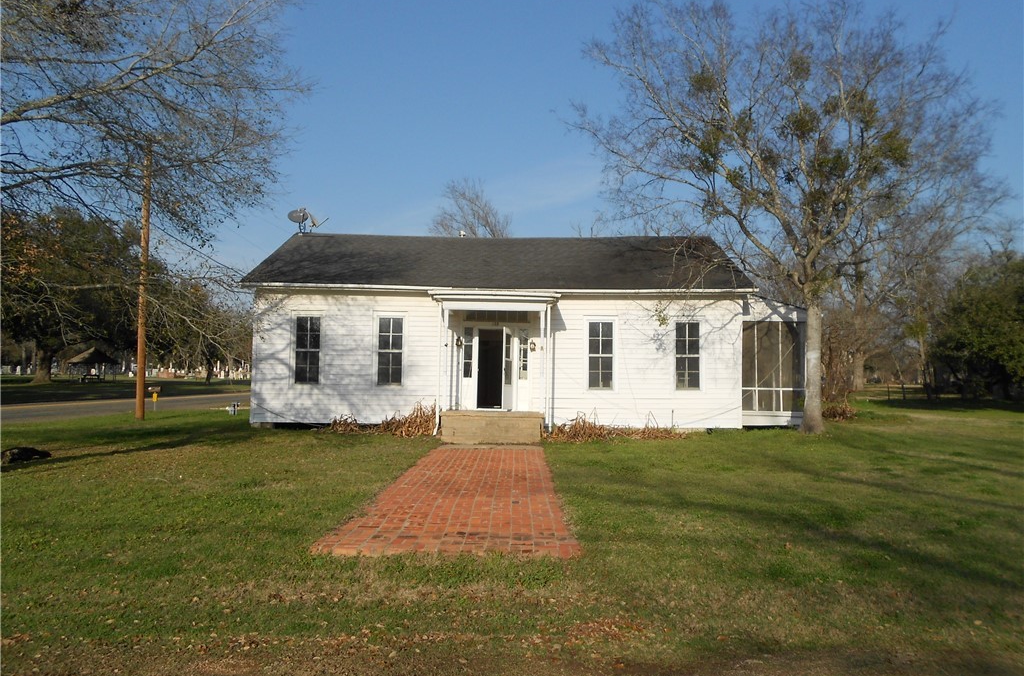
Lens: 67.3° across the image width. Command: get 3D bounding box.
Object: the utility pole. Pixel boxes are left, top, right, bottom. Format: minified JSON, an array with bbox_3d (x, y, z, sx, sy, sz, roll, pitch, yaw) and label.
[{"bbox_3d":[-11.331,-1.764,23.760,0.290,8.600,0.290,1,-3,1],"label":"utility pole"}]

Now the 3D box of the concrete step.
[{"bbox_3d":[-0.431,2.084,18.073,2.330,0.680,1.900,1,-3,1],"label":"concrete step"}]

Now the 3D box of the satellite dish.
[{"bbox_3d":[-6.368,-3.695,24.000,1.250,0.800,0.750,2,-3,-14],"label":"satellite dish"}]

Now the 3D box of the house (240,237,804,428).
[{"bbox_3d":[0.601,-0.303,23.141,14.400,5.800,11.000,1,-3,1],"label":"house"}]

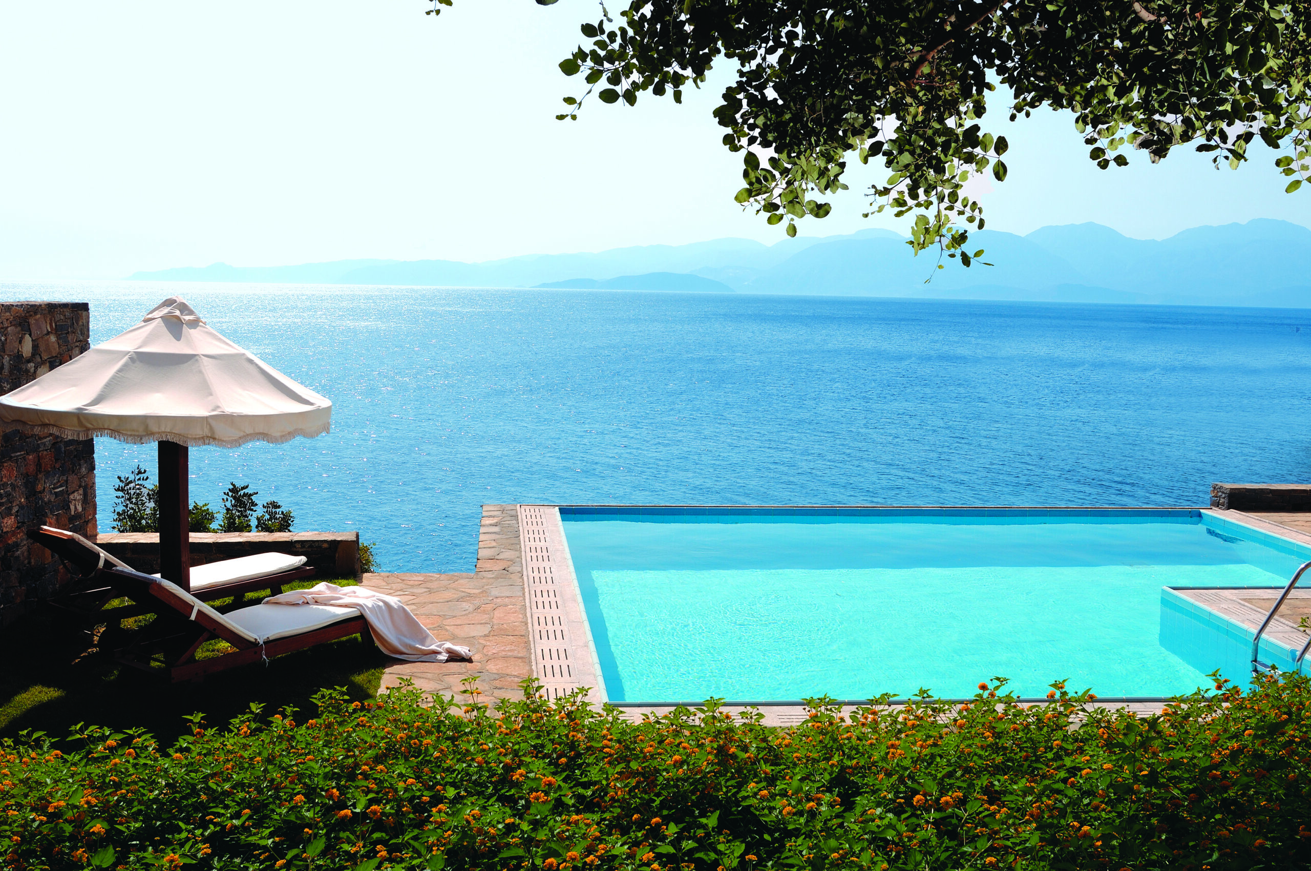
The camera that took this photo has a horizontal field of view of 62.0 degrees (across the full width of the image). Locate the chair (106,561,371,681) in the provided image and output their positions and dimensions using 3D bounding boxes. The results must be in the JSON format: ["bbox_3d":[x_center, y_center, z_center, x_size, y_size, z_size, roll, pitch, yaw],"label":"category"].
[{"bbox_3d":[-2.800,1.263,7.876,0.630,0.910,1.970,7,10,38],"label":"chair"}]

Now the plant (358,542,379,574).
[{"bbox_3d":[-2.973,1.253,11.169,0.480,0.500,0.450,1,8,0],"label":"plant"}]

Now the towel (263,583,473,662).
[{"bbox_3d":[-2.204,1.424,8.473,1.600,0.450,0.620,3,8,15],"label":"towel"}]

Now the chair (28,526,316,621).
[{"bbox_3d":[-3.875,1.091,9.006,0.630,0.910,1.990,7,10,39],"label":"chair"}]

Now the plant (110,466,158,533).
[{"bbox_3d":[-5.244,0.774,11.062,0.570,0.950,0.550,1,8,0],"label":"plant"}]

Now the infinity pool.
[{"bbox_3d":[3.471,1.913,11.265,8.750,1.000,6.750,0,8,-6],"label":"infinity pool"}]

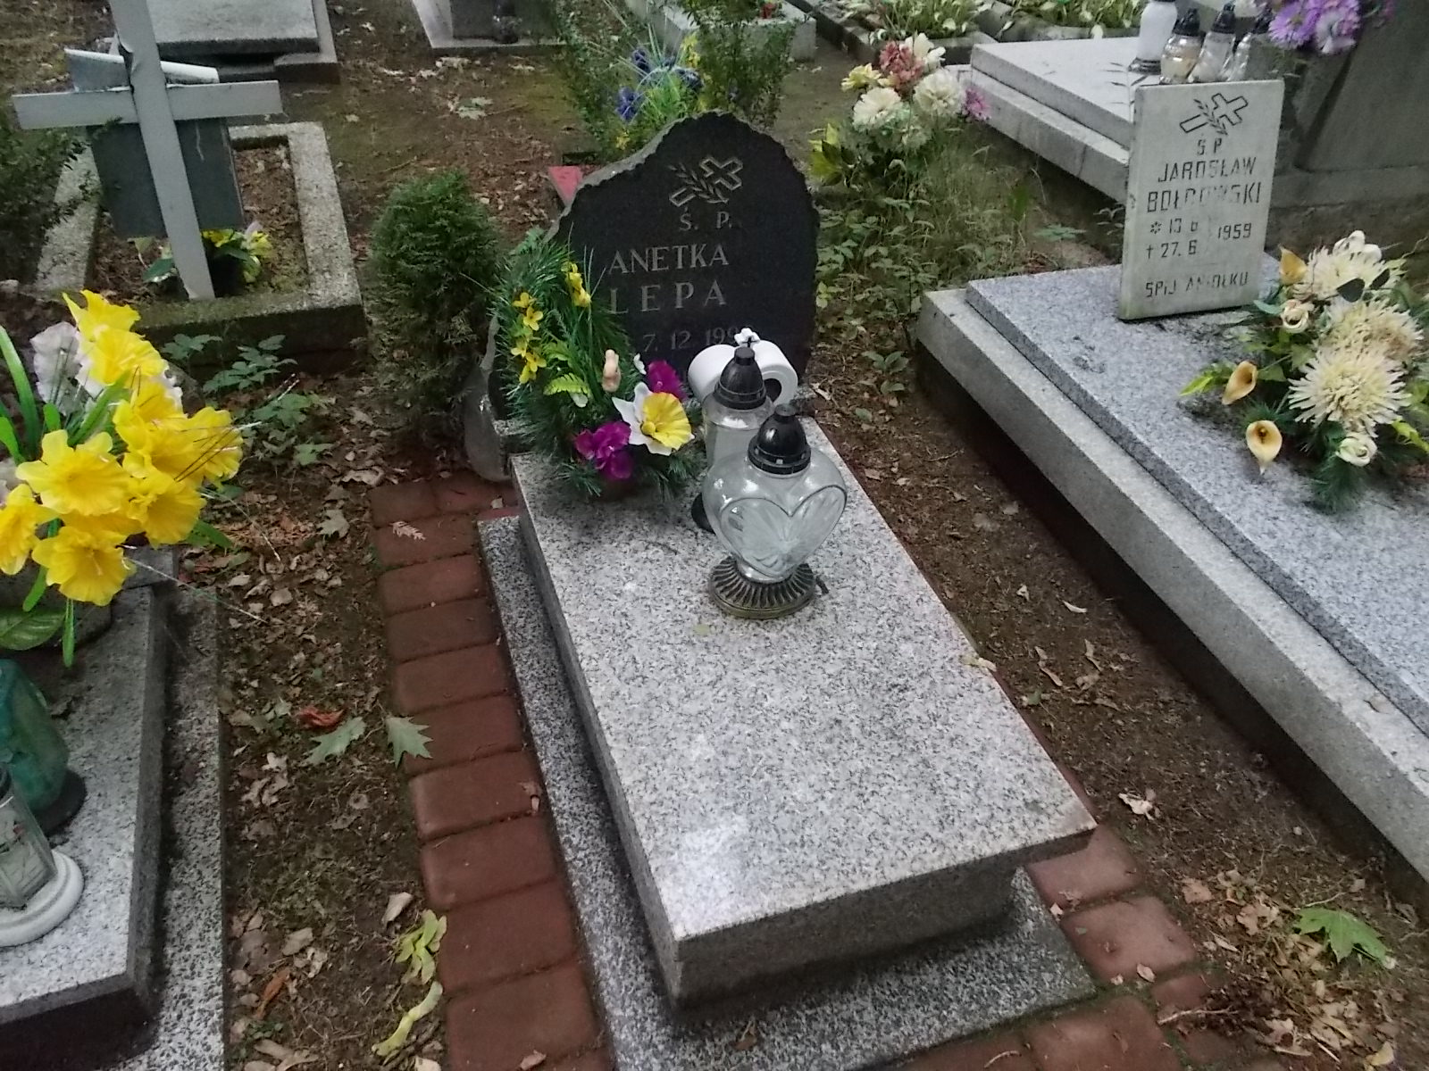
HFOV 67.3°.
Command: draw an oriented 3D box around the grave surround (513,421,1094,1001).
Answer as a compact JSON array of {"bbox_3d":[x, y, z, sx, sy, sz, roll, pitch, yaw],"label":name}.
[{"bbox_3d":[0.066,0.177,1.729,0.588,0.150,0.970,-9,43,-18],"label":"grave surround"}]

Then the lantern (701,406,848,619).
[{"bbox_3d":[0.095,-0.053,1.626,0.219,0.338,0.172,-9,43,-18],"label":"lantern"}]

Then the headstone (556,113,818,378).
[{"bbox_3d":[-0.103,-0.494,1.918,0.613,0.512,0.062,-9,38,-18],"label":"headstone"}]

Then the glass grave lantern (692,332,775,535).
[{"bbox_3d":[0.041,-0.163,1.761,0.128,0.321,0.128,4,40,-4],"label":"glass grave lantern"}]

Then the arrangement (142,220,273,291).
[{"bbox_3d":[-1.160,-0.642,2.449,0.269,0.150,0.188,-9,43,-18],"label":"arrangement"}]

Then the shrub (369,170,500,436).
[{"bbox_3d":[-0.549,-0.468,2.162,0.269,0.512,0.269,-9,43,-18],"label":"shrub"}]

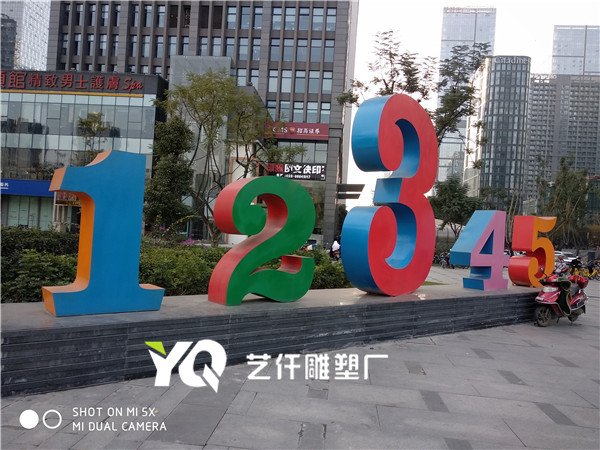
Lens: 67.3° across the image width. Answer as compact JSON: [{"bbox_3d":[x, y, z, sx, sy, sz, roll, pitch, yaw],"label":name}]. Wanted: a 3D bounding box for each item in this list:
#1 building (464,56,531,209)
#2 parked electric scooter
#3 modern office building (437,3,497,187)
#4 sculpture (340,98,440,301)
[{"bbox_3d":[93.360,-33.197,218.990,18.494,83.460,34.019,3,0,7],"label":"building"},{"bbox_3d":[5.325,1.470,9.184,1.720,1.100,0.680,4,0,-37],"label":"parked electric scooter"},{"bbox_3d":[140.941,-85.890,397.438,42.917,196.541,32.000,3,0,10],"label":"modern office building"},{"bbox_3d":[1.670,-0.476,7.930,0.530,3.363,2.143,3,0,44],"label":"sculpture"}]

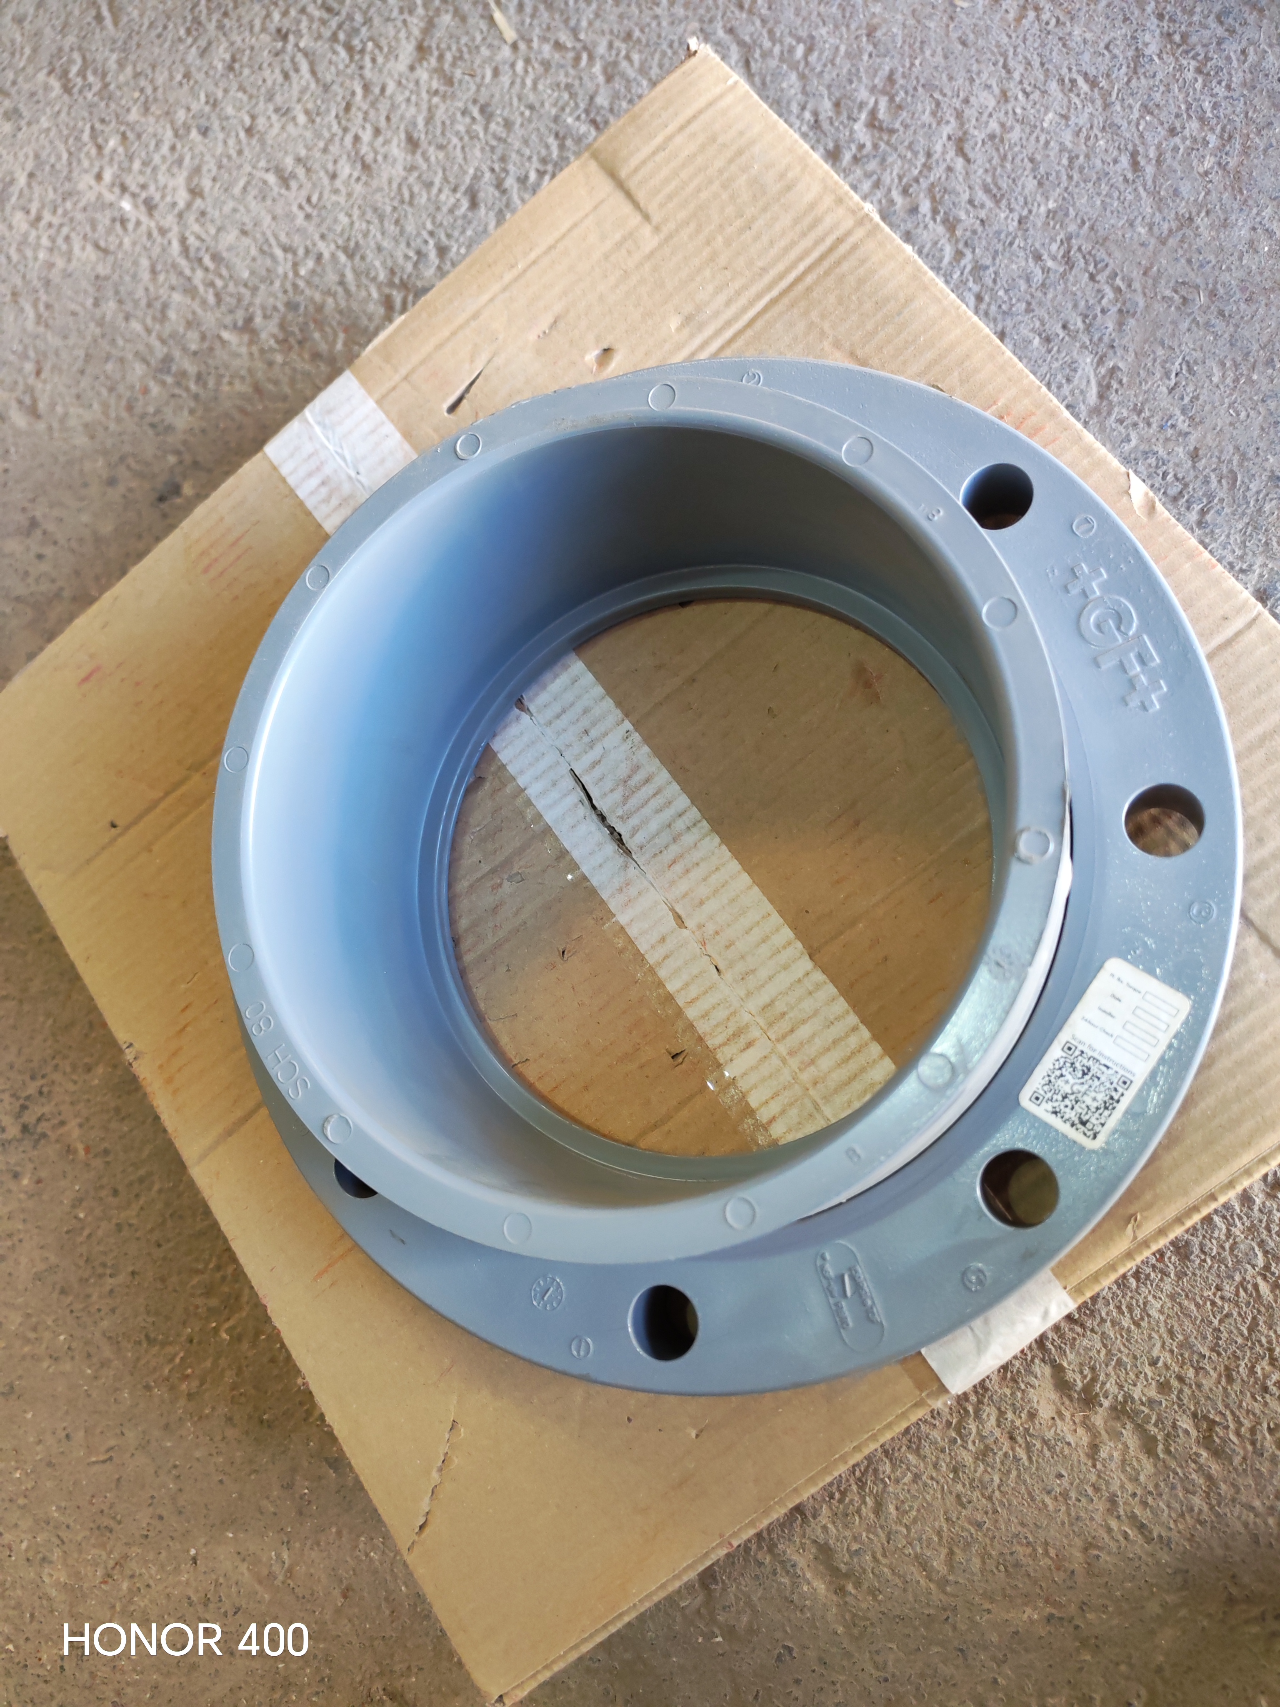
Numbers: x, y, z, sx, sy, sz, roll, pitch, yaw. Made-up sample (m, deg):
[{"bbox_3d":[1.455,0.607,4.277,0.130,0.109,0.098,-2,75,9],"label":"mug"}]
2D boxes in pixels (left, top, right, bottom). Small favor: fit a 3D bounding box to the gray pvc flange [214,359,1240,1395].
[{"bbox_3d":[0.005,-0.006,0.421,0.342,0.116,0.342,0,80,18],"label":"gray pvc flange"}]

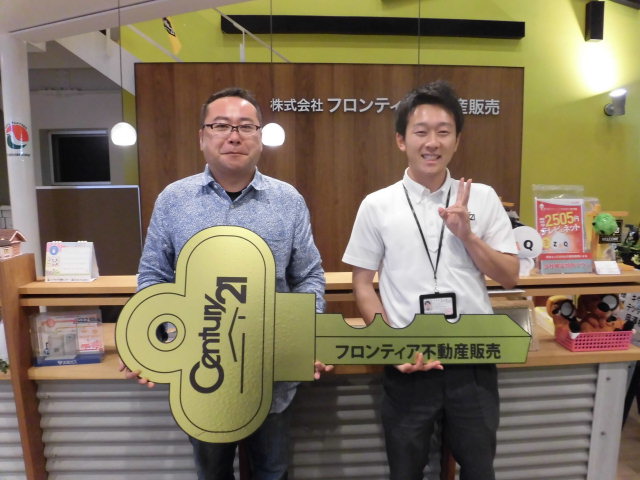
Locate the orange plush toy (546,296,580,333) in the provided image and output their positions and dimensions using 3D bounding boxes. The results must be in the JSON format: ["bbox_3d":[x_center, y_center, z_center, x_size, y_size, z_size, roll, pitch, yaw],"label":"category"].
[{"bbox_3d":[1.026,0.322,1.870,0.135,0.160,0.120,1,5,11],"label":"orange plush toy"}]

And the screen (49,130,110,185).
[{"bbox_3d":[-2.488,-0.855,4.600,0.630,0.550,0.070,0,4,-5],"label":"screen"}]

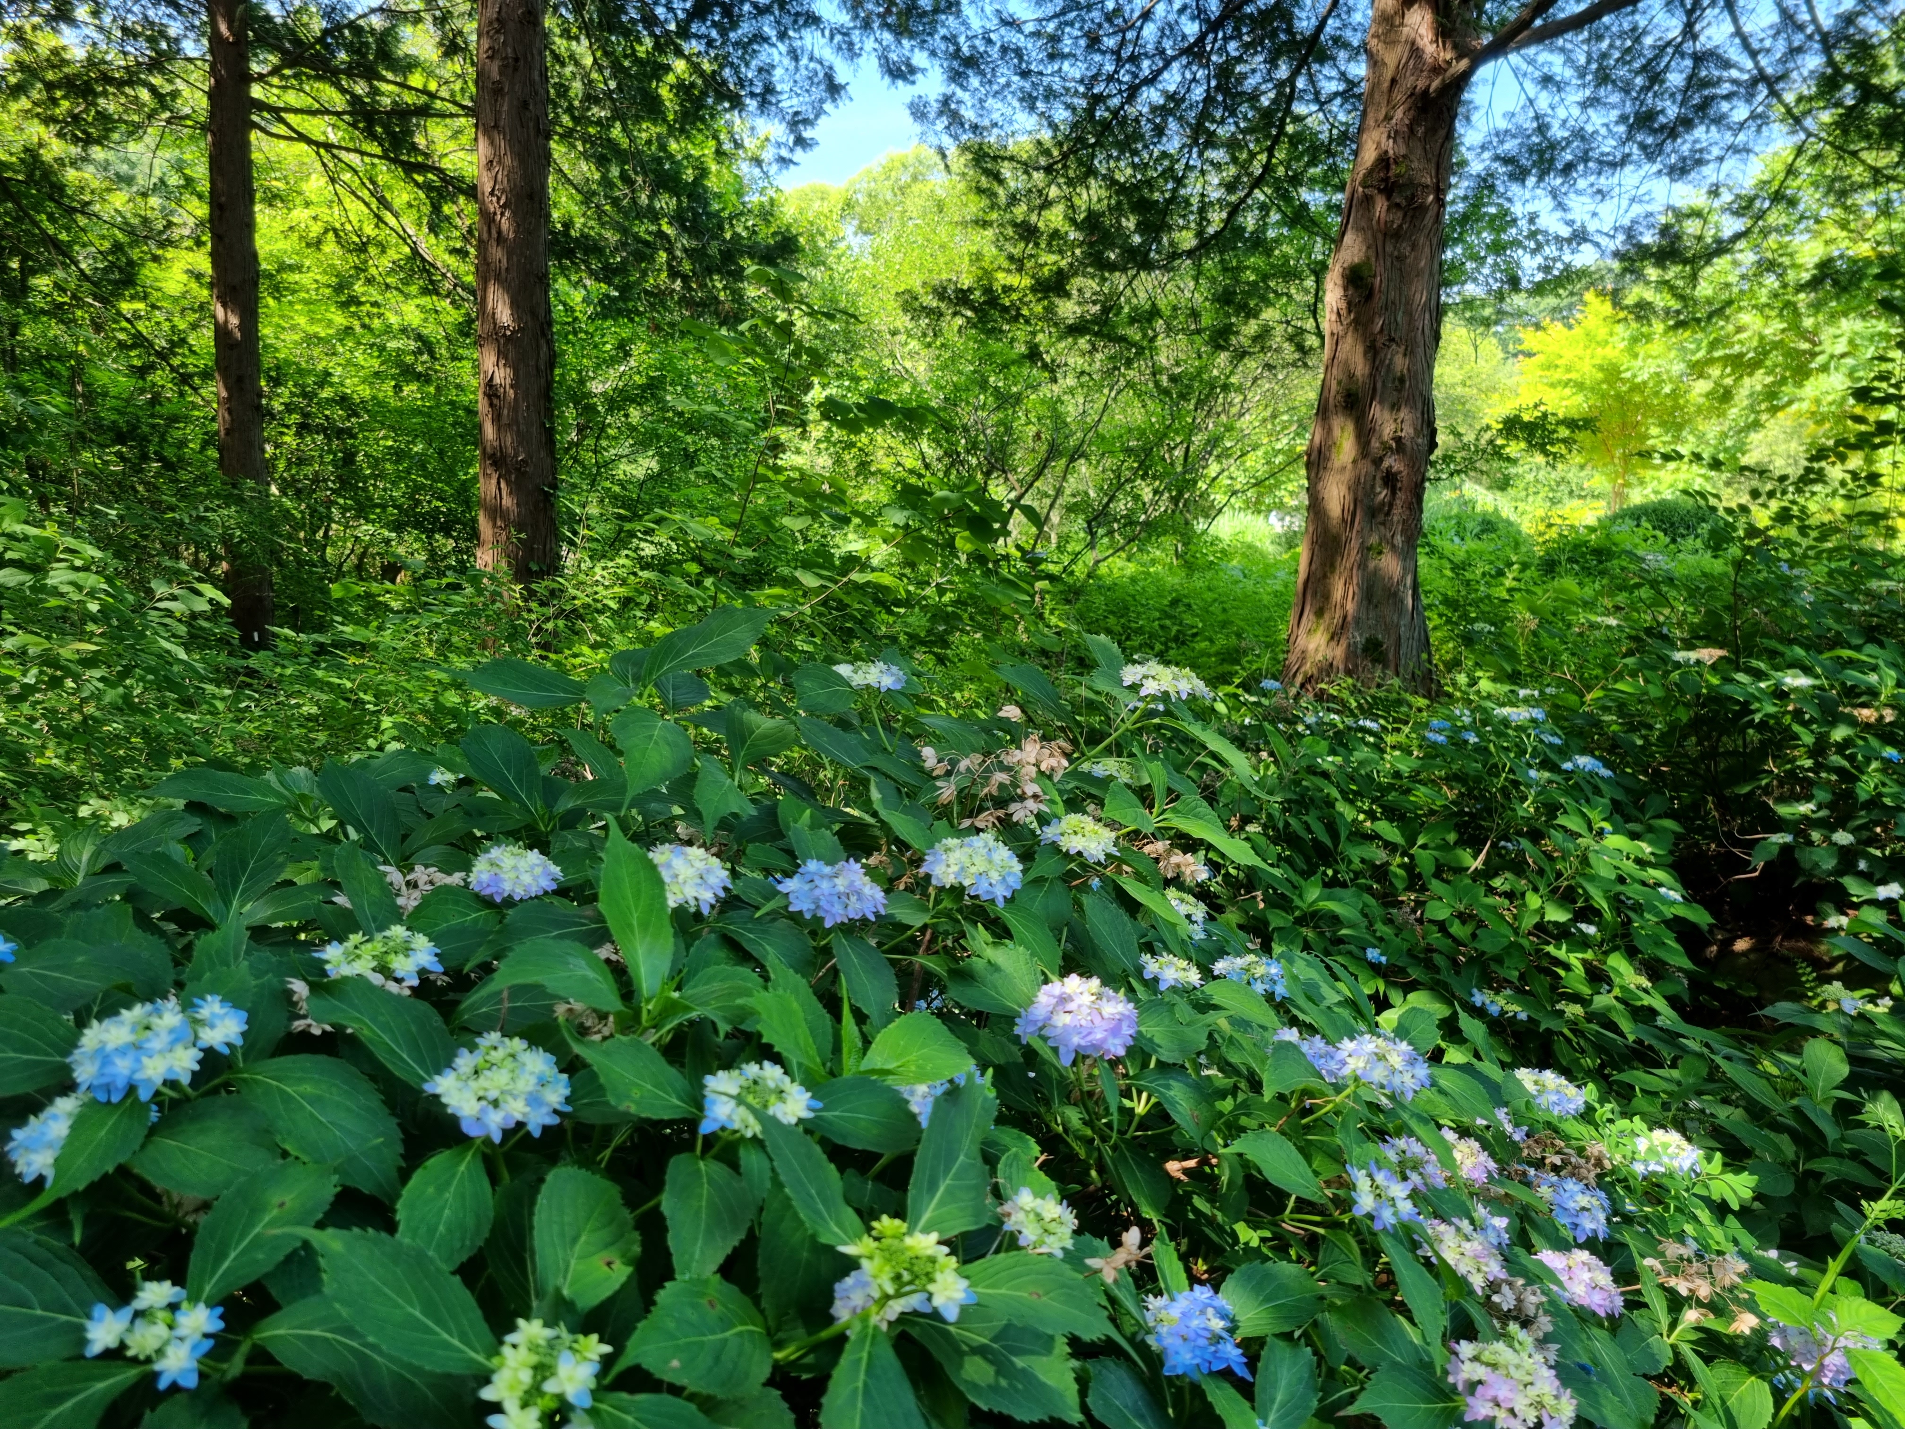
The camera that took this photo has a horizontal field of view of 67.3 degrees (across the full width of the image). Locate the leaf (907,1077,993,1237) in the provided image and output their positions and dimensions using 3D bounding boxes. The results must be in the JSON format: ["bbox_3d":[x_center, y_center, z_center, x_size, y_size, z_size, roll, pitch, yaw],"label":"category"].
[{"bbox_3d":[-0.002,0.328,1.060,0.063,0.105,0.060,0,7,0],"label":"leaf"}]

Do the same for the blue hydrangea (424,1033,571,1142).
[{"bbox_3d":[-0.381,0.314,1.200,0.116,0.075,0.116,0,26,0],"label":"blue hydrangea"}]

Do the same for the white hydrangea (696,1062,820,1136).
[{"bbox_3d":[-0.167,0.336,1.250,0.102,0.055,0.098,0,16,0],"label":"white hydrangea"}]

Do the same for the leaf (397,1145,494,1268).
[{"bbox_3d":[-0.387,0.376,1.100,0.070,0.095,0.030,23,-40,-11],"label":"leaf"}]

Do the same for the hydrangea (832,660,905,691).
[{"bbox_3d":[-0.117,-0.055,2.050,0.105,0.045,0.100,0,7,0],"label":"hydrangea"}]

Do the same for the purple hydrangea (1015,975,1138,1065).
[{"bbox_3d":[0.122,0.301,1.400,0.115,0.075,0.115,0,18,0],"label":"purple hydrangea"}]

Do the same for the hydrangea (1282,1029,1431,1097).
[{"bbox_3d":[0.445,0.385,1.580,0.160,0.065,0.110,9,13,0],"label":"hydrangea"}]

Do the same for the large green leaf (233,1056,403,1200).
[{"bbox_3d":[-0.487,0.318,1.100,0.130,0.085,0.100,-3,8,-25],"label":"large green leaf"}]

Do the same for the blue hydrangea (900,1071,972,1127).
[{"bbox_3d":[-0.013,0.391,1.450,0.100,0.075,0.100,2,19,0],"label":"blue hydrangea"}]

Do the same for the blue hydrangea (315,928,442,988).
[{"bbox_3d":[-0.545,0.231,1.360,0.118,0.050,0.110,0,10,0],"label":"blue hydrangea"}]

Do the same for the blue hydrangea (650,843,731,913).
[{"bbox_3d":[-0.308,0.190,1.660,0.102,0.075,0.100,-1,7,-11],"label":"blue hydrangea"}]

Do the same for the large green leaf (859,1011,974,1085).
[{"bbox_3d":[-0.030,0.284,1.220,0.098,0.050,0.085,0,7,-1],"label":"large green leaf"}]

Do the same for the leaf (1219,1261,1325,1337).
[{"bbox_3d":[0.290,0.526,1.285,0.096,0.030,0.075,-4,39,-18],"label":"leaf"}]

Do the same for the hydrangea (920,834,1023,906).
[{"bbox_3d":[0.022,0.176,1.620,0.115,0.075,0.110,0,7,1],"label":"hydrangea"}]

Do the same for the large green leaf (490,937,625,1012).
[{"bbox_3d":[-0.389,0.256,1.410,0.123,0.045,0.085,11,17,-24],"label":"large green leaf"}]

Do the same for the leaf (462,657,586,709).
[{"bbox_3d":[-0.510,-0.036,1.700,0.155,0.030,0.075,10,38,6],"label":"leaf"}]

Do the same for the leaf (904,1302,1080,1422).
[{"bbox_3d":[0.021,0.408,0.905,0.149,0.030,0.080,14,38,37],"label":"leaf"}]

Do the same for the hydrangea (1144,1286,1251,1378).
[{"bbox_3d":[0.216,0.548,1.270,0.095,0.080,0.090,4,24,11],"label":"hydrangea"}]

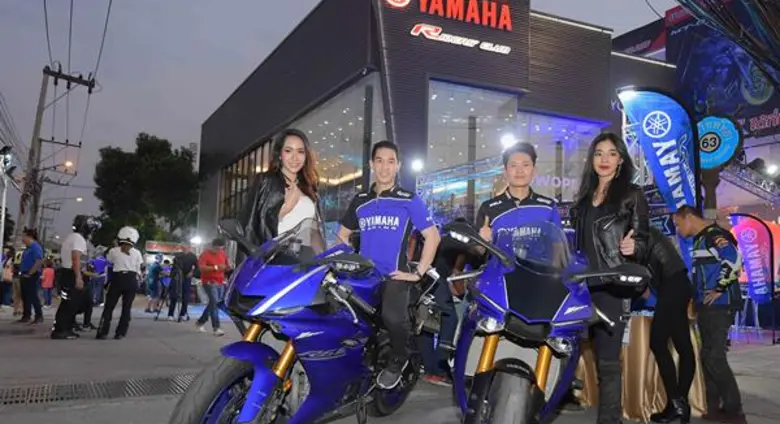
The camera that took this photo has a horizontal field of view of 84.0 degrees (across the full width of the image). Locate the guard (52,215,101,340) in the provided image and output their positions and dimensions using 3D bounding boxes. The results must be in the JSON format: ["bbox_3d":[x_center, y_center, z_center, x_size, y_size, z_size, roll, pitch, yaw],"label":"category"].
[{"bbox_3d":[-4.380,0.926,6.117,0.450,1.760,0.540,5,-7,-37],"label":"guard"}]

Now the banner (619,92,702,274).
[{"bbox_3d":[2.703,0.135,4.270,0.800,2.750,0.120,-1,-6,12],"label":"banner"}]

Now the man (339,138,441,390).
[{"bbox_3d":[0.019,0.294,2.433,0.600,1.420,0.580,-1,-6,18],"label":"man"}]

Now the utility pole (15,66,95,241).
[{"bbox_3d":[-17.449,-2.023,22.470,2.300,10.700,0.400,10,-9,-38],"label":"utility pole"}]

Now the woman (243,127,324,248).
[{"bbox_3d":[-0.600,0.390,2.467,0.520,1.760,0.380,3,-6,-27],"label":"woman"}]

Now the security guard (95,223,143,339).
[{"bbox_3d":[-3.734,1.046,6.072,0.580,1.660,0.400,0,-5,6],"label":"security guard"}]

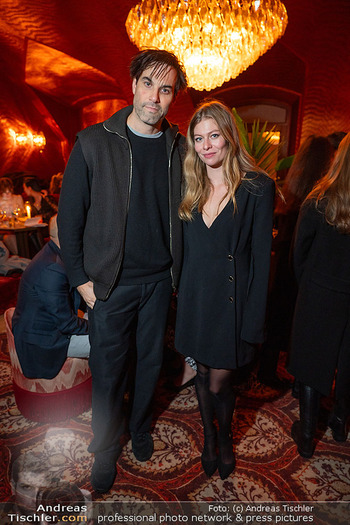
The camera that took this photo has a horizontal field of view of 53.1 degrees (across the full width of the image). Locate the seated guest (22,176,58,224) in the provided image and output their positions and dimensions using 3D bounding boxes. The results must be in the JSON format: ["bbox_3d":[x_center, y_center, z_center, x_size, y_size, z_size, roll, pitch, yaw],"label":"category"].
[{"bbox_3d":[-1.690,-0.434,4.565,0.520,1.250,0.720,12,20,35],"label":"seated guest"}]

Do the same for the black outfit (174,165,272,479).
[{"bbox_3d":[0.205,0.339,1.602,0.470,1.450,0.320,5,17,15],"label":"black outfit"}]

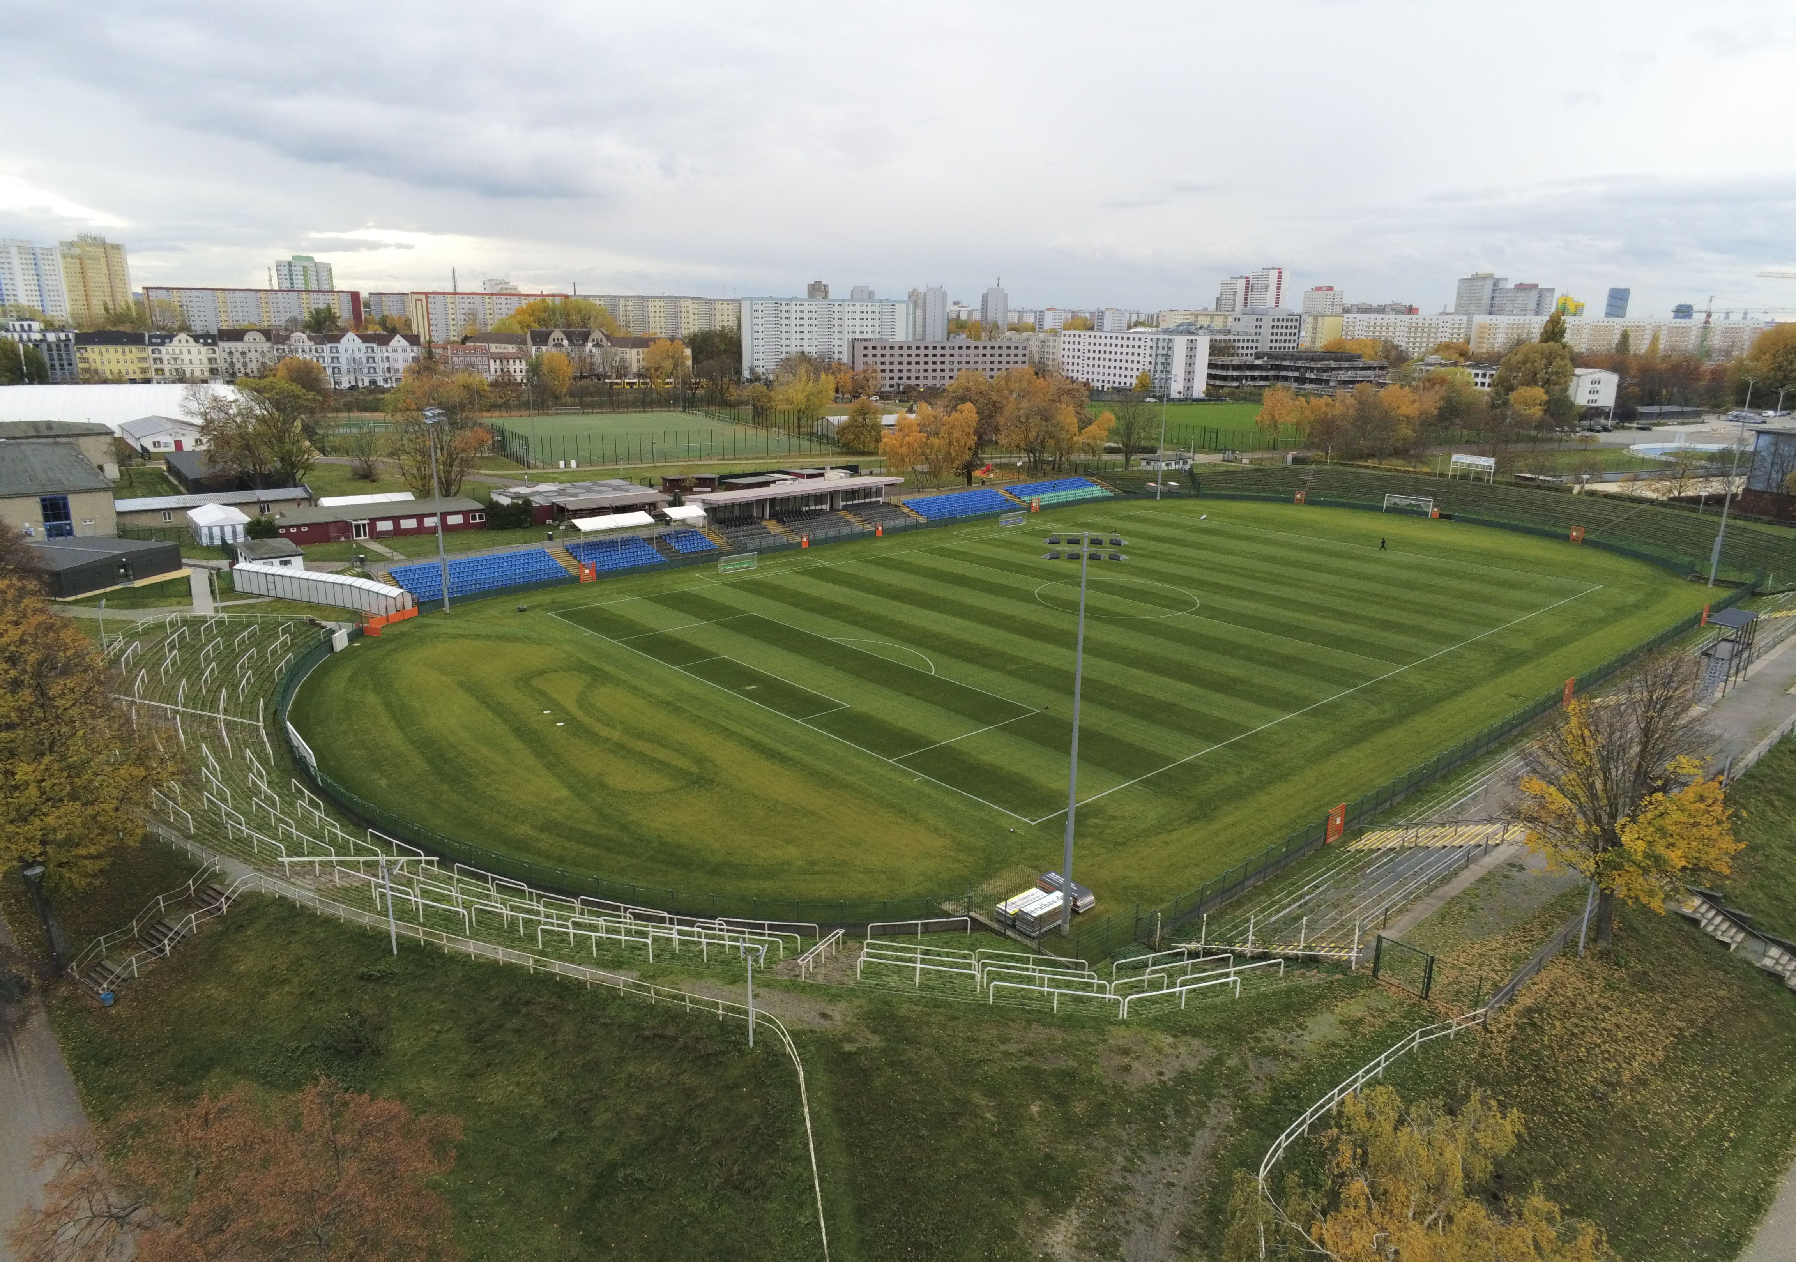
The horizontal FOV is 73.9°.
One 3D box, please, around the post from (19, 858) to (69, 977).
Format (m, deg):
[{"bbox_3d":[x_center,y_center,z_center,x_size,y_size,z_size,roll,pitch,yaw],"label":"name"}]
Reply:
[{"bbox_3d":[-41.032,13.763,57.349,0.800,6.016,0.800,-11,20,-37],"label":"post"}]

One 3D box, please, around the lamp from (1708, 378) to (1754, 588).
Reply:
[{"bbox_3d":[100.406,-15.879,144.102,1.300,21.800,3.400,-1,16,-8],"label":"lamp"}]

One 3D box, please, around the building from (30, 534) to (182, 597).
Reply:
[{"bbox_3d":[-91.625,-7.329,132.931,14.020,2.950,14.785,6,17,16],"label":"building"}]

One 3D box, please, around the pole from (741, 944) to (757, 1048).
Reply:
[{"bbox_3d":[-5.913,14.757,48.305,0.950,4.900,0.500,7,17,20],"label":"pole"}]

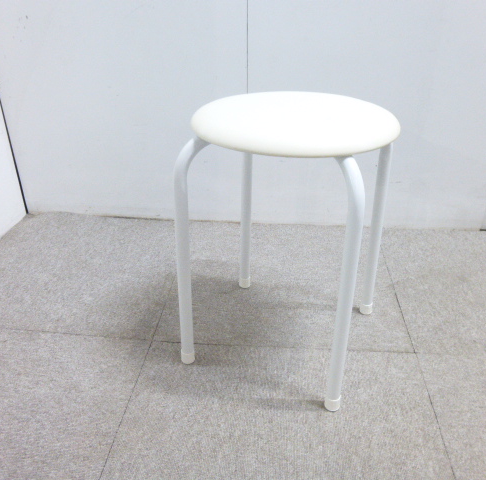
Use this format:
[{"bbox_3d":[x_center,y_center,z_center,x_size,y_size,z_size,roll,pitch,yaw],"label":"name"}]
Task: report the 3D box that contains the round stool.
[{"bbox_3d":[0.078,-0.005,0.809,0.315,0.442,0.315,0,30,0],"label":"round stool"}]

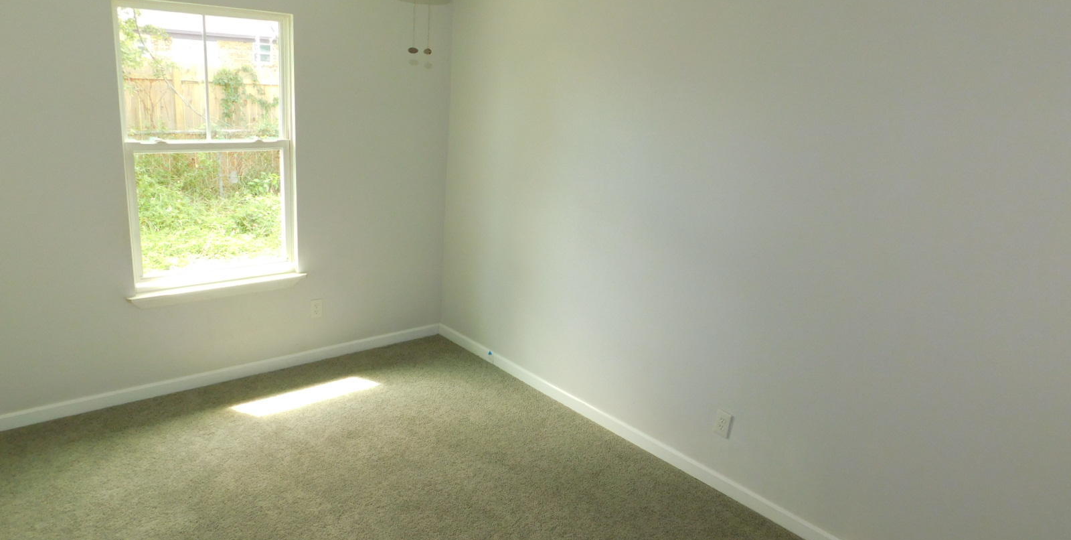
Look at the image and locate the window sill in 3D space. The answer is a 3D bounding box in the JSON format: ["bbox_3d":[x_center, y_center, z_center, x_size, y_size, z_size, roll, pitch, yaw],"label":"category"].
[{"bbox_3d":[-1.766,0.121,4.003,0.967,0.078,0.090,-10,21,-41],"label":"window sill"}]

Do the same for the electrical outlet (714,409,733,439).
[{"bbox_3d":[0.887,0.731,3.370,0.009,0.118,0.074,-10,21,-41],"label":"electrical outlet"}]

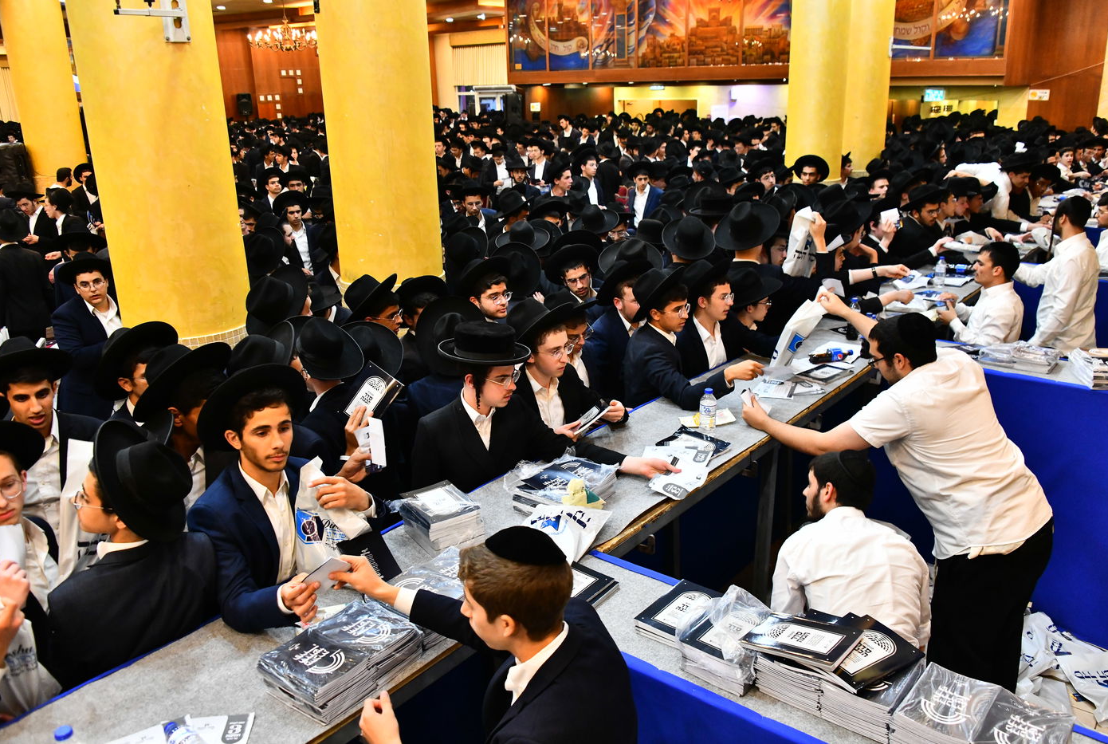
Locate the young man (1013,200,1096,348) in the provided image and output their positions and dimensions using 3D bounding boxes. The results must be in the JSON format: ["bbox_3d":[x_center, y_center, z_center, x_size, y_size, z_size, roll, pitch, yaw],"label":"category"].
[{"bbox_3d":[3.223,-0.274,5.813,0.520,1.808,0.500,14,23,41],"label":"young man"}]

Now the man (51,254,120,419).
[{"bbox_3d":[-2.251,0.227,4.501,0.520,1.670,0.400,-15,22,-37],"label":"man"}]

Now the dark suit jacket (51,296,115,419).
[{"bbox_3d":[-2.346,-0.008,4.486,0.500,0.750,0.330,-17,23,-41],"label":"dark suit jacket"}]

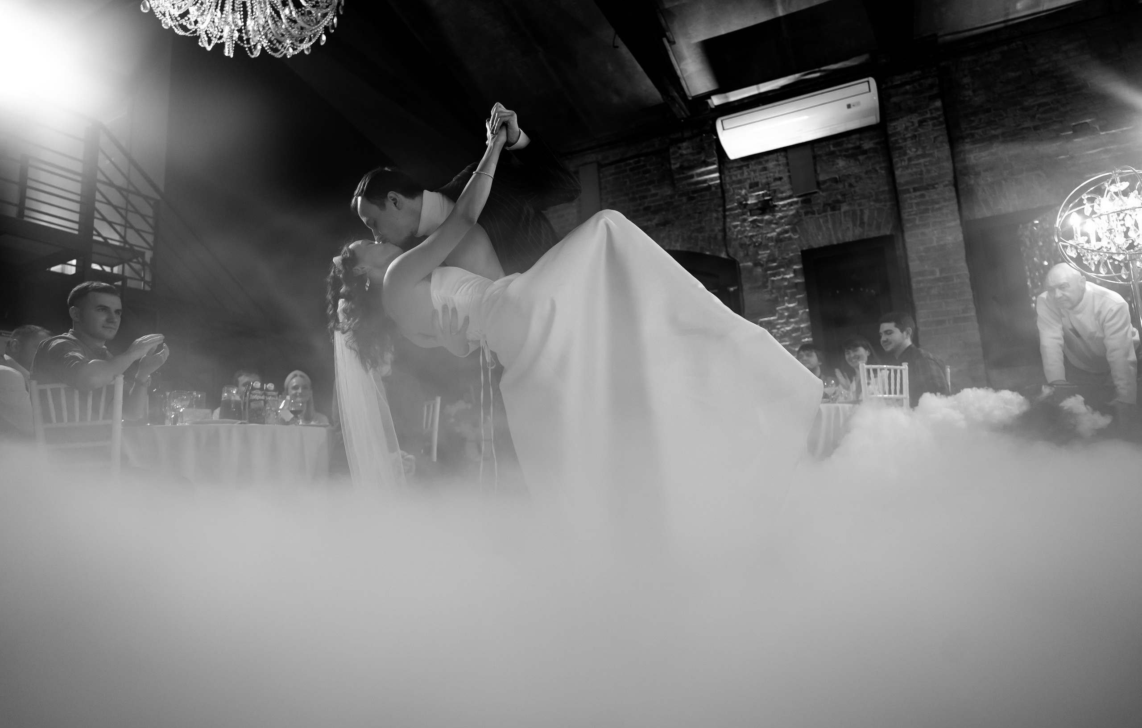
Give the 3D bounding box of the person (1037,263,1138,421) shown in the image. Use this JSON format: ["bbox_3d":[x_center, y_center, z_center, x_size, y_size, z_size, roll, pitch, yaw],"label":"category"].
[{"bbox_3d":[2.780,0.148,3.520,0.800,1.290,0.600,4,-12,-40],"label":"person"}]

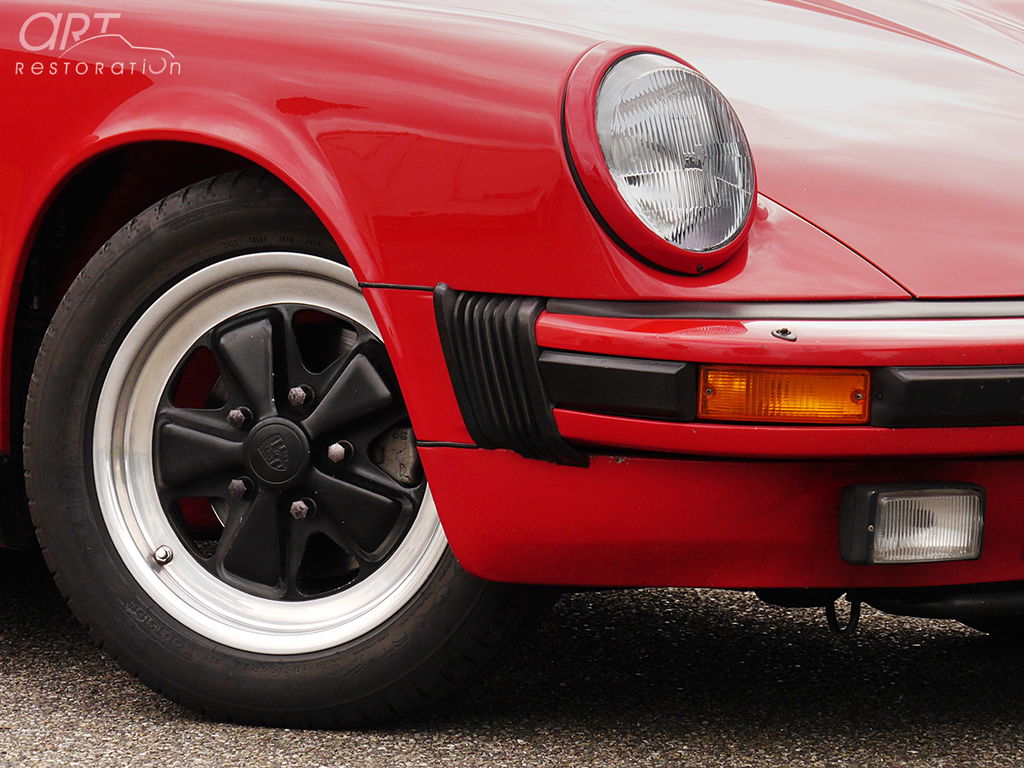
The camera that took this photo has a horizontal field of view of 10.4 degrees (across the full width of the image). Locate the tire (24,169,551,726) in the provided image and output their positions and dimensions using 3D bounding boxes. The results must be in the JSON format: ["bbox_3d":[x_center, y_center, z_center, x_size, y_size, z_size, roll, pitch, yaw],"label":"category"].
[{"bbox_3d":[-0.226,0.068,6.224,0.632,0.622,0.210,1,1,20],"label":"tire"}]

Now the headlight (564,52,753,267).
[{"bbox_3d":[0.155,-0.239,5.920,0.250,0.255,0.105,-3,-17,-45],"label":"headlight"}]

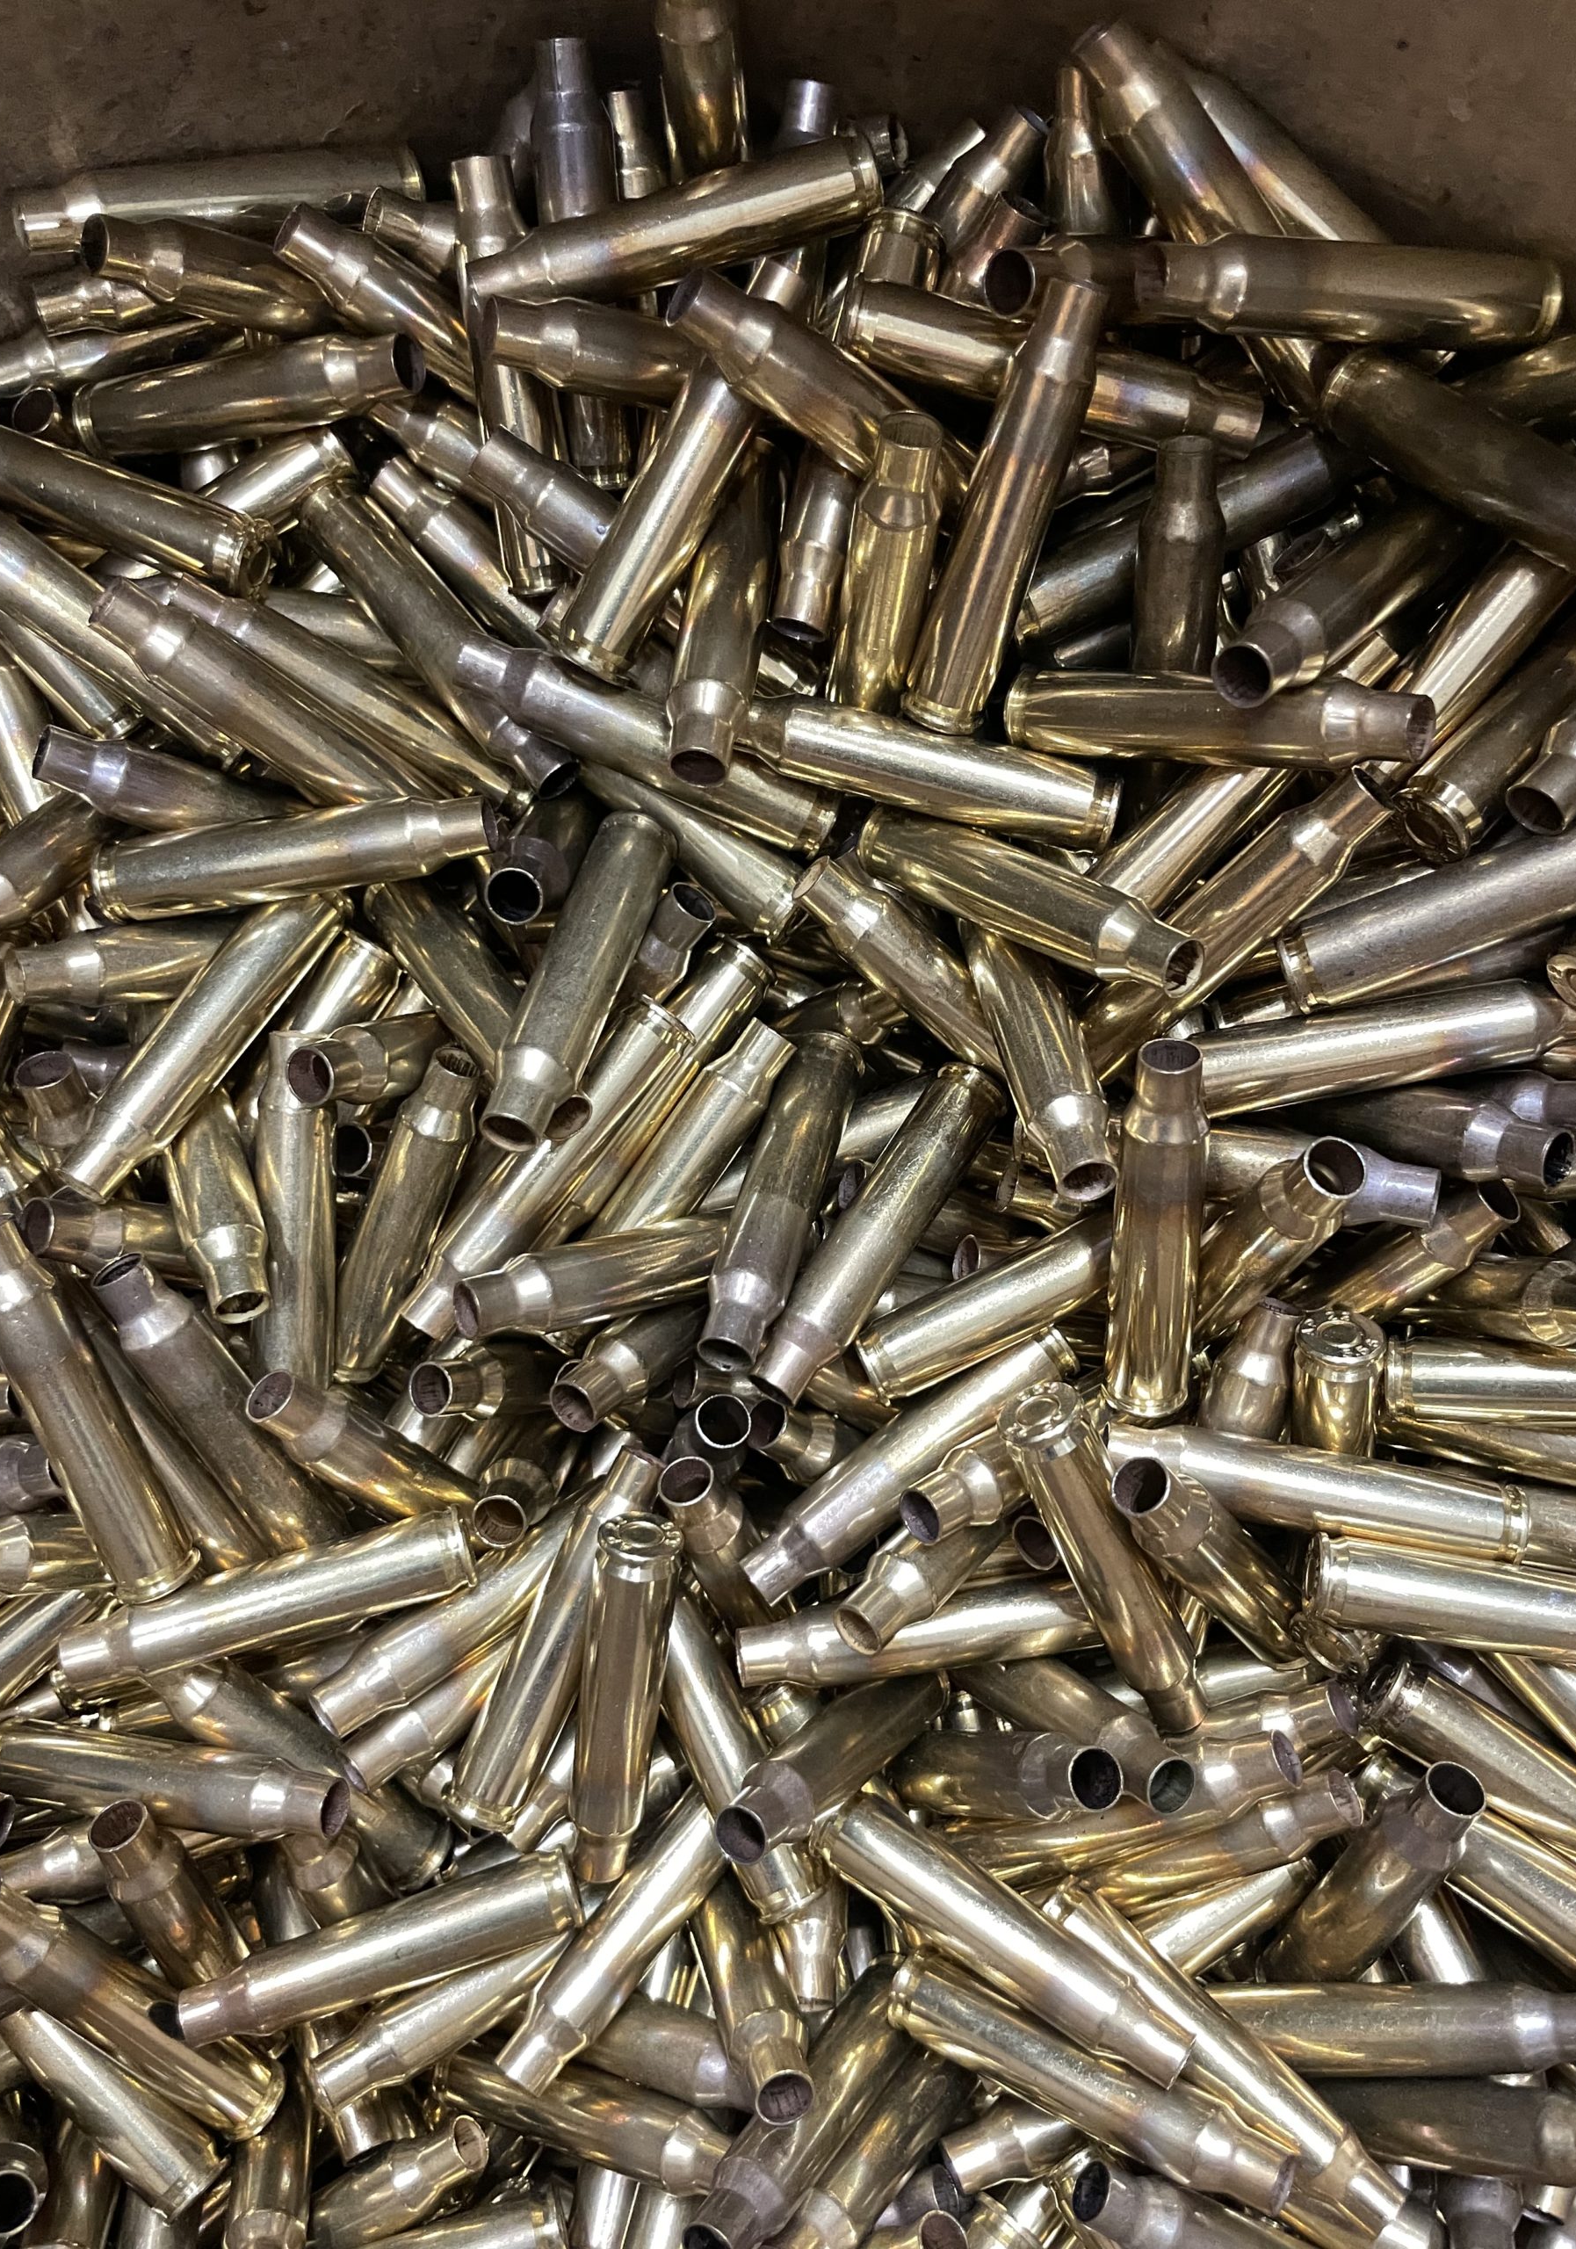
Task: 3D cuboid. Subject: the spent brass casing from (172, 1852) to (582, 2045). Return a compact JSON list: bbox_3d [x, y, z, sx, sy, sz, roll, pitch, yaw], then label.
[{"bbox_3d":[-0.047,0.095,0.195,0.045,0.010,0.010,-16,83,-10],"label":"spent brass casing"}]

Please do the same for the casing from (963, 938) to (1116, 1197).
[{"bbox_3d":[0.027,-0.011,0.185,0.010,0.010,0.045,-9,50,-4],"label":"casing"}]

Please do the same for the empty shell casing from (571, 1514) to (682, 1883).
[{"bbox_3d":[-0.020,0.068,0.197,0.010,0.010,0.045,7,104,-3],"label":"empty shell casing"}]

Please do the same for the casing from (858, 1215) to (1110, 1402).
[{"bbox_3d":[0.029,0.020,0.203,0.045,0.010,0.010,-26,81,-6],"label":"casing"}]

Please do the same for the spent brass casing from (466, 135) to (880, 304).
[{"bbox_3d":[-0.012,-0.096,0.183,0.045,0.010,0.010,-16,69,3],"label":"spent brass casing"}]

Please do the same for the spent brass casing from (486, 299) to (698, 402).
[{"bbox_3d":[-0.012,-0.086,0.192,0.045,0.010,0.010,0,116,-27],"label":"spent brass casing"}]

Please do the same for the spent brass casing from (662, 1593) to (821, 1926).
[{"bbox_3d":[-0.009,0.071,0.200,0.010,0.010,0.045,-26,79,-10],"label":"spent brass casing"}]

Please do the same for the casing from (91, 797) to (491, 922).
[{"bbox_3d":[-0.056,-0.031,0.193,0.045,0.010,0.010,-8,83,5],"label":"casing"}]

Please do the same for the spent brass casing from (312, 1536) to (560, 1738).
[{"bbox_3d":[-0.038,0.060,0.210,0.045,0.010,0.010,-30,75,-35],"label":"spent brass casing"}]

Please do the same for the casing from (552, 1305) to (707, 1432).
[{"bbox_3d":[-0.013,0.025,0.214,0.010,0.010,0.045,43,41,10],"label":"casing"}]

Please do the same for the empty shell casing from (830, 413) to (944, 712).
[{"bbox_3d":[0.011,-0.058,0.190,0.010,0.045,0.010,14,55,4],"label":"empty shell casing"}]

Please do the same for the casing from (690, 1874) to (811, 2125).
[{"bbox_3d":[-0.005,0.105,0.211,0.010,0.045,0.010,-38,105,-2],"label":"casing"}]

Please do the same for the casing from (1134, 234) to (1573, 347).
[{"bbox_3d":[0.058,-0.086,0.175,0.045,0.010,0.010,-3,83,-15],"label":"casing"}]

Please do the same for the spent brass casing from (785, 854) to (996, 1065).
[{"bbox_3d":[0.019,-0.015,0.201,0.045,0.010,0.010,38,70,-19],"label":"spent brass casing"}]

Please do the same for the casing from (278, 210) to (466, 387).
[{"bbox_3d":[-0.036,-0.088,0.192,0.045,0.010,0.010,30,69,-15],"label":"casing"}]

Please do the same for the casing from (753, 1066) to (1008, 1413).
[{"bbox_3d":[0.010,0.013,0.200,0.010,0.010,0.045,33,72,8],"label":"casing"}]

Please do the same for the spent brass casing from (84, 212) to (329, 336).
[{"bbox_3d":[-0.063,-0.102,0.207,0.045,0.010,0.010,-11,80,-45],"label":"spent brass casing"}]

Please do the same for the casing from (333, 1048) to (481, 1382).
[{"bbox_3d":[-0.048,0.011,0.208,0.010,0.010,0.045,21,113,-11],"label":"casing"}]

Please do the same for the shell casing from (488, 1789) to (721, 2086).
[{"bbox_3d":[-0.018,0.099,0.210,0.010,0.010,0.045,40,69,6],"label":"shell casing"}]

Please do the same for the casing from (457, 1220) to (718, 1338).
[{"bbox_3d":[-0.017,0.017,0.198,0.045,0.010,0.010,-10,73,-35],"label":"casing"}]

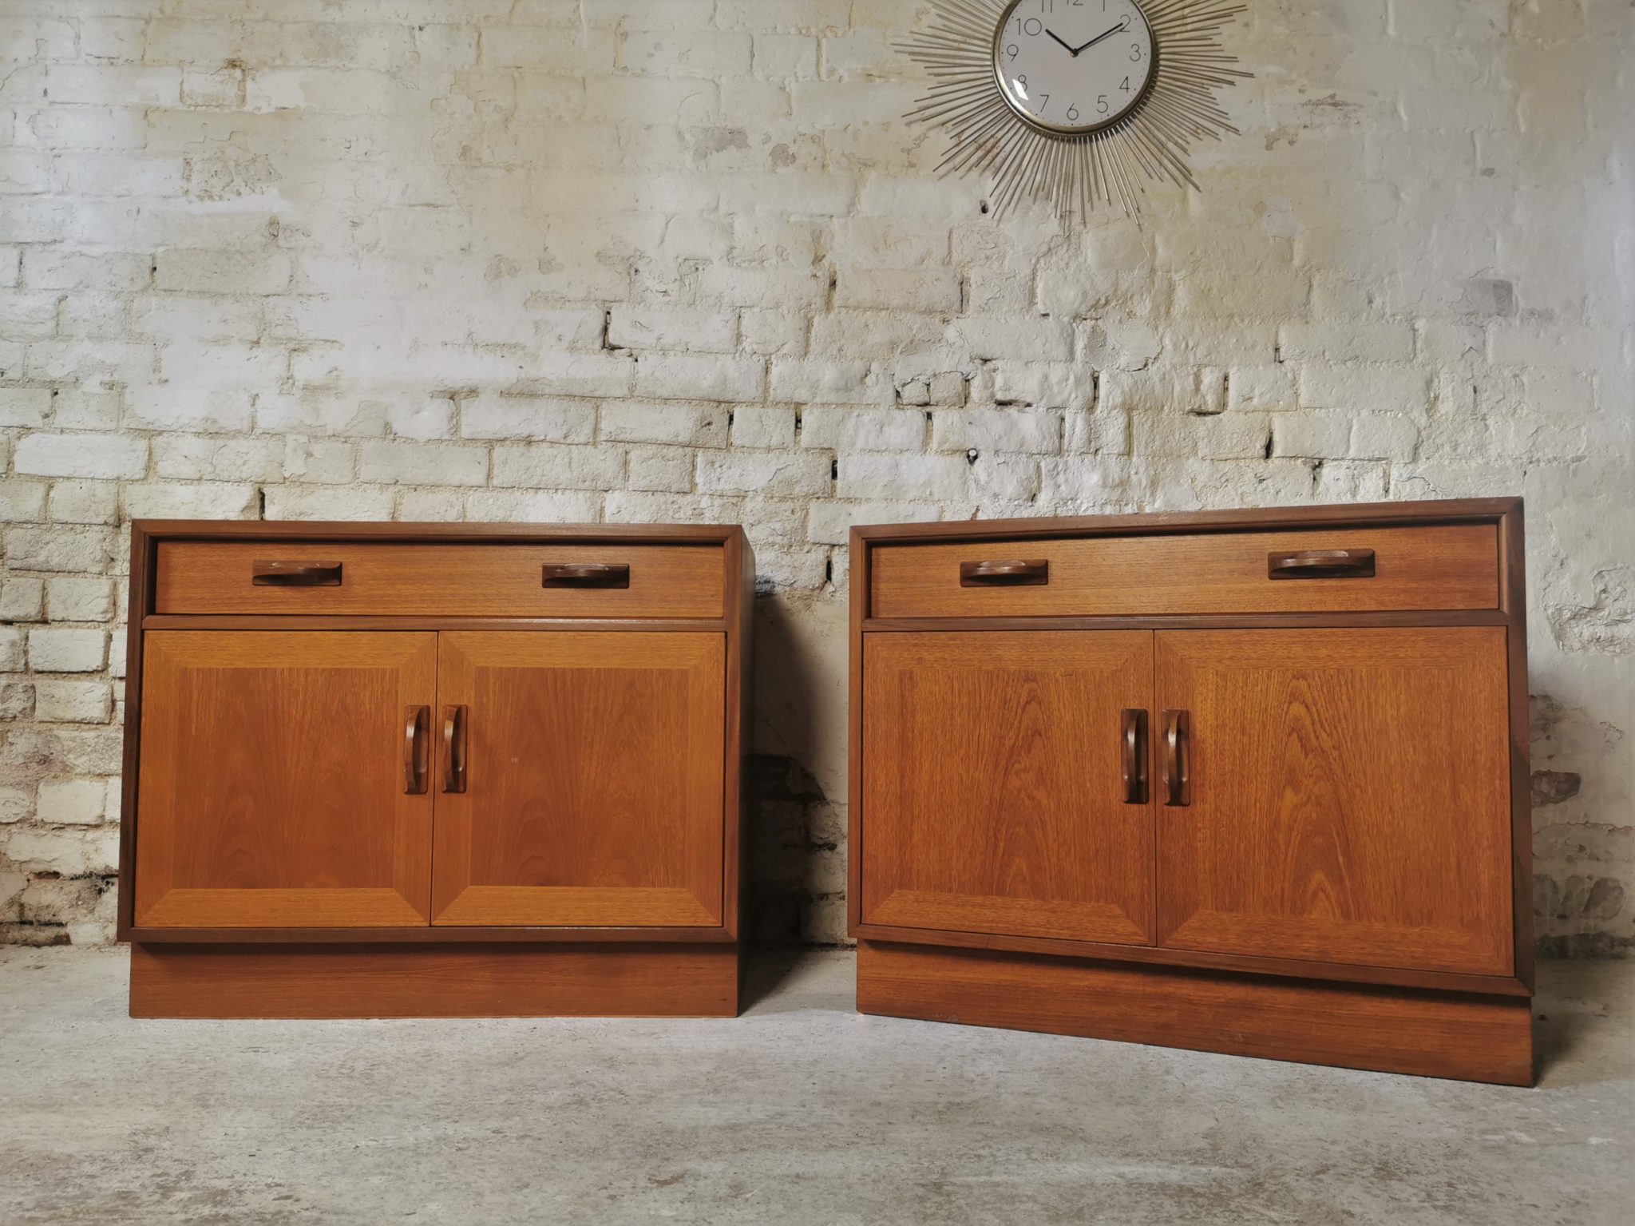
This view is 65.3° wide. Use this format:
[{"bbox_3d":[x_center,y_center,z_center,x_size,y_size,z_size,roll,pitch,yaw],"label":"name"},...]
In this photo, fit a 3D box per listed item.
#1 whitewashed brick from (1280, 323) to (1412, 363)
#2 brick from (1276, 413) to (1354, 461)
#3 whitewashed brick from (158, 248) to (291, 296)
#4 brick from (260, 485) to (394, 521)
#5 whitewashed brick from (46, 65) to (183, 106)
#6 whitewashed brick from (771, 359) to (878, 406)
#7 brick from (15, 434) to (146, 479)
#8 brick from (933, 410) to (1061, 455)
[{"bbox_3d":[0.937,-0.475,2.314,0.242,0.071,0.110,1,-4,-2],"label":"whitewashed brick"},{"bbox_3d":[0.874,-0.308,2.310,0.142,0.083,0.130,1,-4,-2],"label":"brick"},{"bbox_3d":[-1.025,-0.584,2.244,0.233,0.078,0.110,1,-4,-2],"label":"whitewashed brick"},{"bbox_3d":[-0.855,-0.182,2.272,0.230,0.073,0.100,0,-3,1],"label":"brick"},{"bbox_3d":[-1.265,-0.943,2.343,0.242,0.070,0.105,1,-3,0],"label":"whitewashed brick"},{"bbox_3d":[0.013,-0.399,2.275,0.183,0.077,0.100,0,-3,1],"label":"whitewashed brick"},{"bbox_3d":[-1.253,-0.263,2.215,0.219,0.074,0.110,1,-4,-2],"label":"brick"},{"bbox_3d":[0.318,-0.317,2.312,0.225,0.078,0.105,1,-3,0],"label":"brick"}]

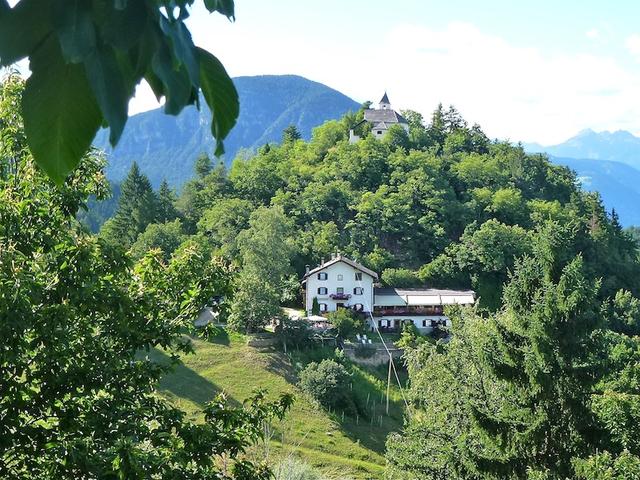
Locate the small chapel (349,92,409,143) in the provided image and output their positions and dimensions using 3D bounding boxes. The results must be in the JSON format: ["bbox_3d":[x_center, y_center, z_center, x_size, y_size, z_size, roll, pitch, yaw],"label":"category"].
[{"bbox_3d":[14.580,-30.460,235.000,14.200,12.300,8.300,0,2,-9],"label":"small chapel"}]

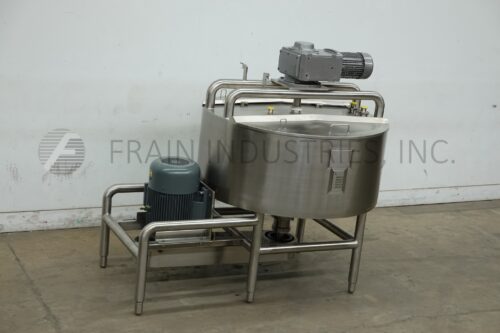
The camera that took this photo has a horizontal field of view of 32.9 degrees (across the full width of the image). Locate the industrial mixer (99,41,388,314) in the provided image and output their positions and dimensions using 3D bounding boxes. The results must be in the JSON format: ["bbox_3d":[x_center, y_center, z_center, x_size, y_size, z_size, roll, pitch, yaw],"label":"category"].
[{"bbox_3d":[0.037,-0.024,6.784,2.162,1.976,1.500,-1,16,-26],"label":"industrial mixer"}]

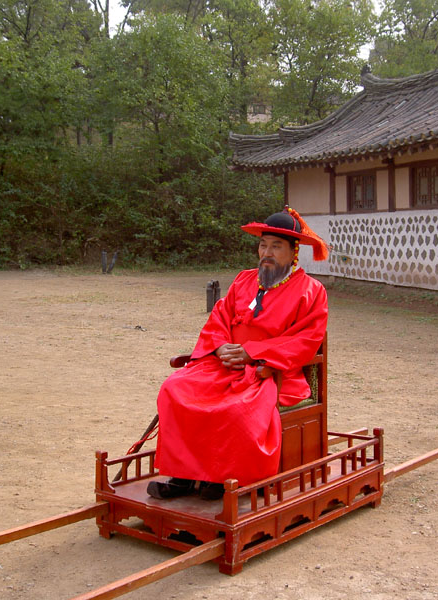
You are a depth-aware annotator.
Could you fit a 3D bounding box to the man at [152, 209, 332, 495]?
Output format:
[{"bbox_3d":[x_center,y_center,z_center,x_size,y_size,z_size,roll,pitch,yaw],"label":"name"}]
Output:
[{"bbox_3d":[0.116,0.216,4.221,0.584,1.314,0.854,3,5,39],"label":"man"}]

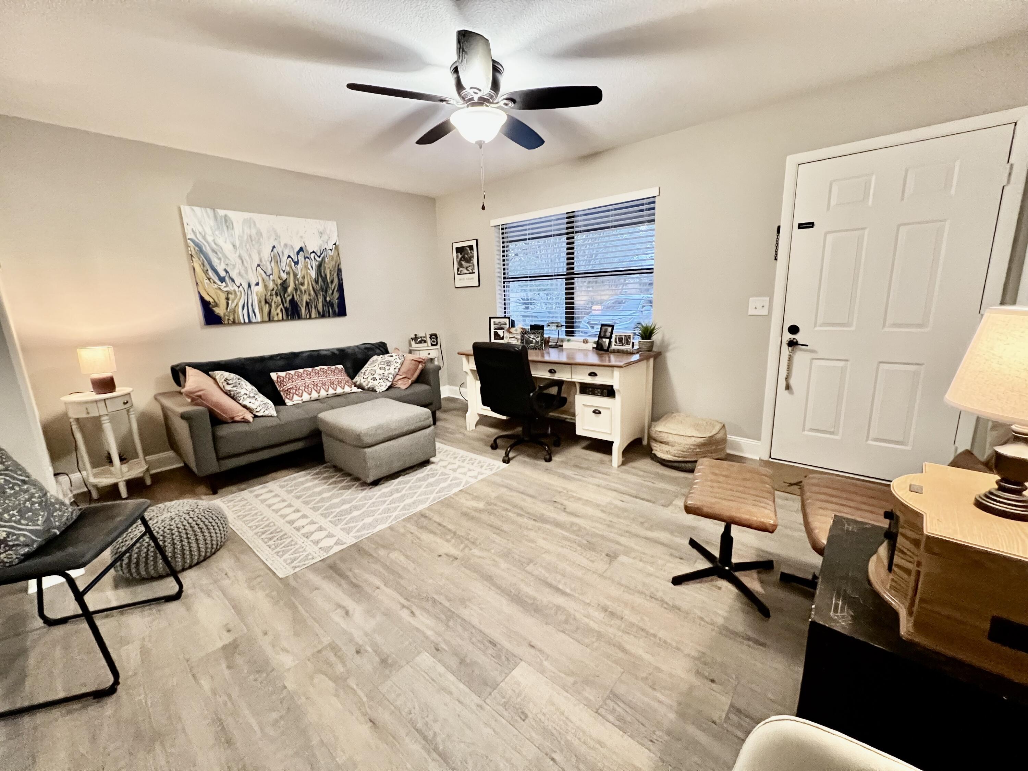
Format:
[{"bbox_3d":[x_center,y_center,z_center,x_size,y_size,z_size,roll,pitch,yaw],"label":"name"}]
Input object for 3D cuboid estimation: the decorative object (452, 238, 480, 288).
[{"bbox_3d":[-0.572,-1.420,4.541,0.400,0.520,0.025,8,15,37],"label":"decorative object"}]

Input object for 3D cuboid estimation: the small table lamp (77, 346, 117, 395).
[{"bbox_3d":[-3.017,-0.111,2.818,0.180,0.330,0.180,8,17,41],"label":"small table lamp"}]

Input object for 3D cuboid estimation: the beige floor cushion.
[{"bbox_3d":[1.270,0.395,2.823,0.480,0.290,0.480,8,15,37],"label":"beige floor cushion"}]

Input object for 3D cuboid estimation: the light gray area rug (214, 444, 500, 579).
[{"bbox_3d":[-1.082,0.717,2.899,1.280,0.012,1.630,8,16,41],"label":"light gray area rug"}]

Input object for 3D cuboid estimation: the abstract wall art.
[{"bbox_3d":[-2.287,-1.125,3.718,0.035,0.970,1.275,8,16,41],"label":"abstract wall art"}]

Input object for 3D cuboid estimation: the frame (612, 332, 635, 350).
[{"bbox_3d":[0.912,-0.366,3.243,0.175,0.140,0.035,8,15,37],"label":"frame"}]

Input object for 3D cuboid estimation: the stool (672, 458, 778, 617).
[{"bbox_3d":[0.929,0.635,1.663,0.350,0.420,0.430,6,14,31],"label":"stool"}]

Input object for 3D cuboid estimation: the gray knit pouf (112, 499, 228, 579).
[{"bbox_3d":[-1.652,0.735,1.876,0.430,0.275,0.430,8,15,37],"label":"gray knit pouf"}]

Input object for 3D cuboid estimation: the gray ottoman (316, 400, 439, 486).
[{"bbox_3d":[-1.050,0.403,2.991,0.620,0.430,0.590,8,15,37],"label":"gray ottoman"}]

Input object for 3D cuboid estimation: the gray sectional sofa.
[{"bbox_3d":[-1.832,0.153,3.672,0.880,0.860,2.130,8,16,41],"label":"gray sectional sofa"}]

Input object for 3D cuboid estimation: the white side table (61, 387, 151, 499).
[{"bbox_3d":[-2.715,0.397,2.607,0.340,0.690,0.340,-1,12,1],"label":"white side table"}]

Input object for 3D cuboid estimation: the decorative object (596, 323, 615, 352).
[{"bbox_3d":[0.817,-0.423,3.452,0.130,0.240,0.075,8,16,41],"label":"decorative object"}]

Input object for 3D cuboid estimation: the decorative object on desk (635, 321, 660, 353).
[{"bbox_3d":[1.101,-0.399,3.201,0.195,0.250,0.195,8,16,41],"label":"decorative object on desk"}]

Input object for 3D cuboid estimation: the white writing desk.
[{"bbox_3d":[0.343,0.088,3.502,1.630,0.760,0.740,8,15,37],"label":"white writing desk"}]

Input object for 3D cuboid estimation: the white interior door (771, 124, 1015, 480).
[{"bbox_3d":[2.238,-0.385,2.431,0.905,2.020,0.045,7,16,38],"label":"white interior door"}]

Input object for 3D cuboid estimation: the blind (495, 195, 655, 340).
[{"bbox_3d":[0.481,-1.043,3.766,1.720,1.160,0.060,7,16,38],"label":"blind"}]

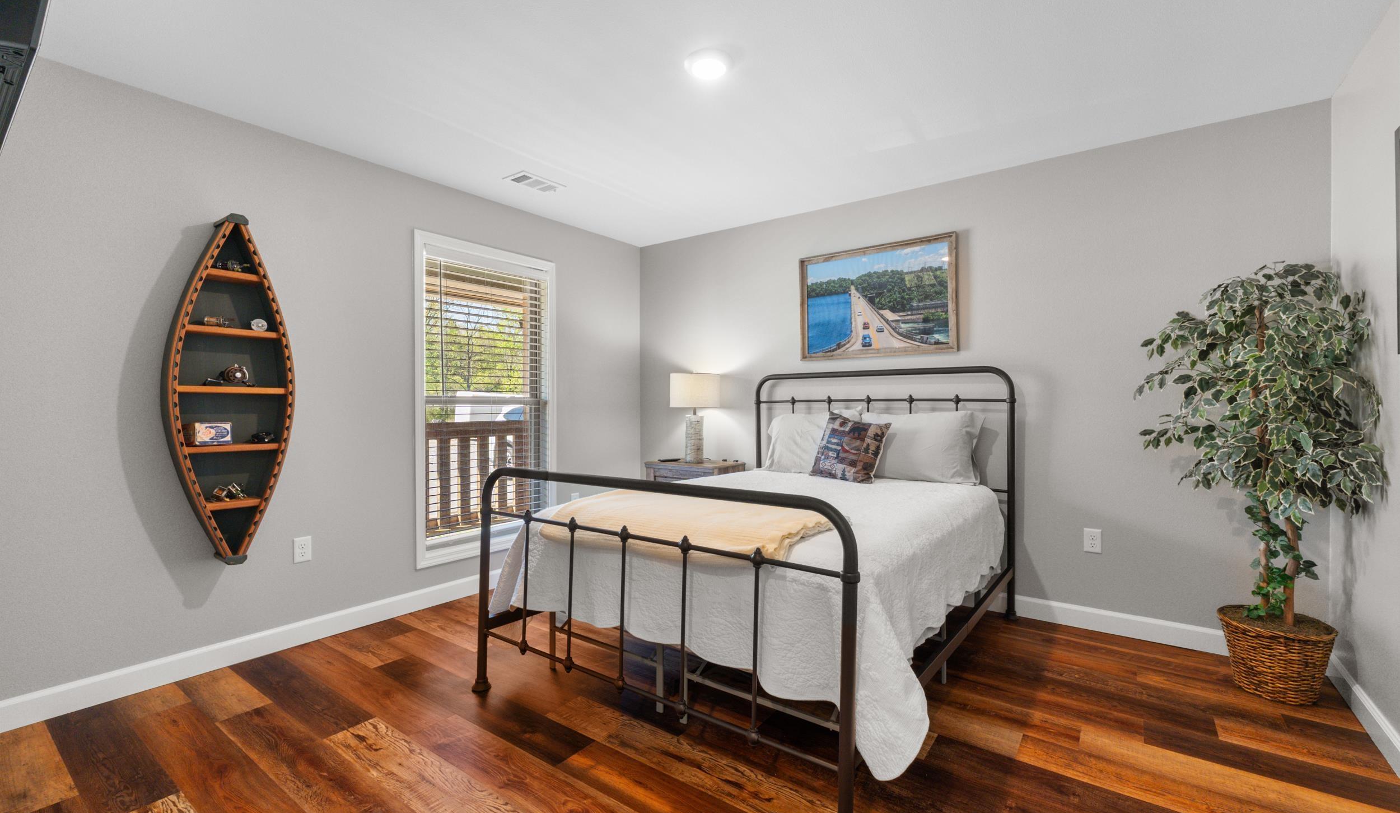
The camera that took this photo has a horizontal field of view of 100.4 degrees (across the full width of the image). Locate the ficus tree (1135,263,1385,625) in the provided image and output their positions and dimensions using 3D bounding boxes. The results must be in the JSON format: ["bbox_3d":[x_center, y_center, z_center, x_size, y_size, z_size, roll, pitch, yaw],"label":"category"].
[{"bbox_3d":[2.169,0.154,2.354,0.680,1.460,0.740,0,0,36],"label":"ficus tree"}]

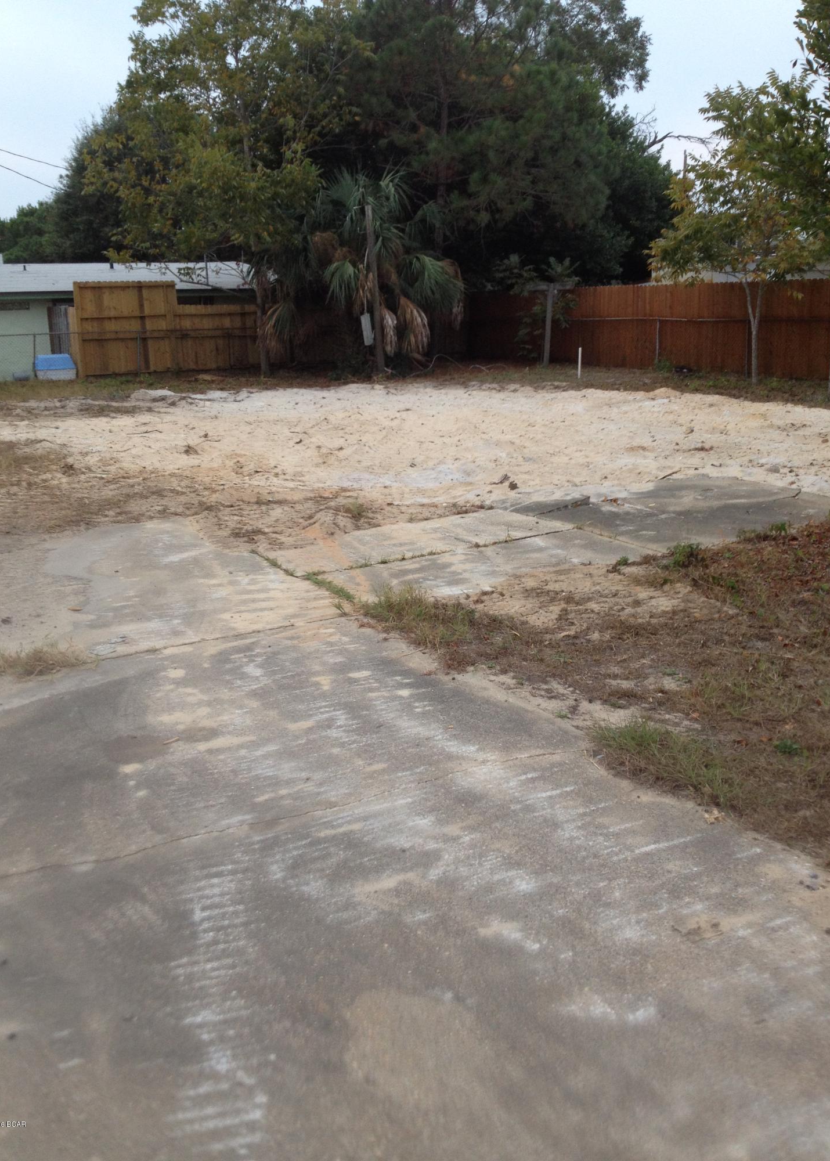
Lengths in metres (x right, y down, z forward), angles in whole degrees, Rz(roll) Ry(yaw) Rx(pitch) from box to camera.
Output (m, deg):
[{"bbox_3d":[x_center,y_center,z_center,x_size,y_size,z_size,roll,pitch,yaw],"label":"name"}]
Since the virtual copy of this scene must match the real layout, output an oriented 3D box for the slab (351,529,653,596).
[{"bbox_3d":[0.470,-0.053,7.218,2.100,0.120,0.960,-9,16,-30],"label":"slab"}]

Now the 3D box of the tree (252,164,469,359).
[{"bbox_3d":[-1.303,-7.116,26.978,4.774,4.435,4.300,-2,14,0],"label":"tree"}]

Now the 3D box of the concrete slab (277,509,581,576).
[{"bbox_3d":[-0.024,-0.232,8.016,2.150,0.120,0.970,-9,16,-30],"label":"concrete slab"}]

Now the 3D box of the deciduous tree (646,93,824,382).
[{"bbox_3d":[5.592,-5.918,20.413,2.934,4.985,2.900,-2,14,0],"label":"deciduous tree"}]

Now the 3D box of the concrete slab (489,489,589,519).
[{"bbox_3d":[1.032,-0.535,8.919,0.930,0.110,0.750,-9,16,-30],"label":"concrete slab"}]

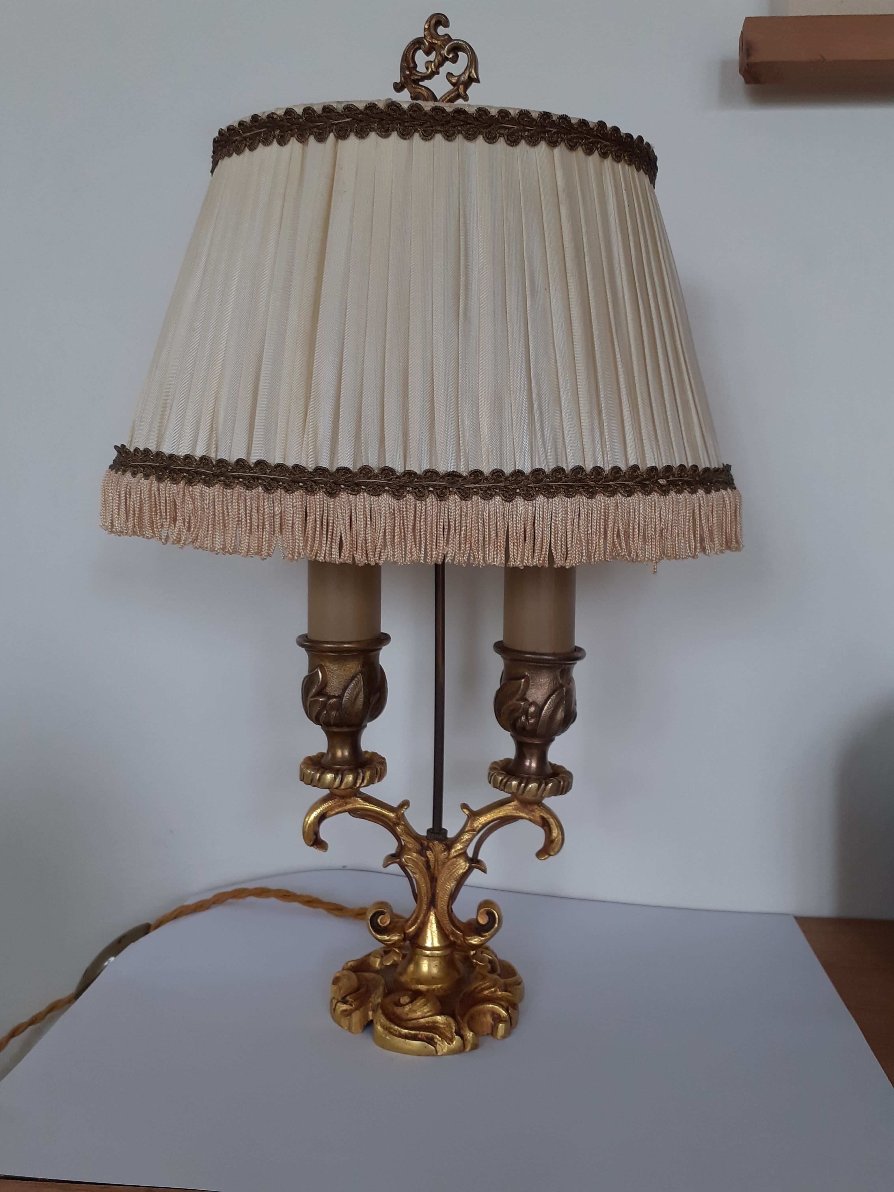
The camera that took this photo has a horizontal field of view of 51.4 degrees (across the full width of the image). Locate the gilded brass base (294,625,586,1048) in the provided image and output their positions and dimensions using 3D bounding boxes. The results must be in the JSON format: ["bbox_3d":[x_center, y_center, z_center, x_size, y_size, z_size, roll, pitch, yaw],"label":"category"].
[{"bbox_3d":[-0.006,0.126,0.516,0.154,0.211,0.107,0,7,-4],"label":"gilded brass base"}]

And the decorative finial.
[{"bbox_3d":[-0.005,-0.262,0.462,0.043,0.051,0.013,0,7,-3],"label":"decorative finial"}]

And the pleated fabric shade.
[{"bbox_3d":[-0.011,-0.129,0.483,0.337,0.200,0.218,1,11,-2],"label":"pleated fabric shade"}]

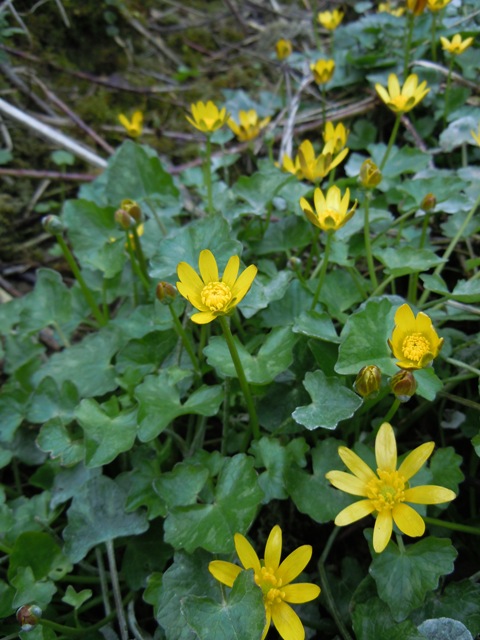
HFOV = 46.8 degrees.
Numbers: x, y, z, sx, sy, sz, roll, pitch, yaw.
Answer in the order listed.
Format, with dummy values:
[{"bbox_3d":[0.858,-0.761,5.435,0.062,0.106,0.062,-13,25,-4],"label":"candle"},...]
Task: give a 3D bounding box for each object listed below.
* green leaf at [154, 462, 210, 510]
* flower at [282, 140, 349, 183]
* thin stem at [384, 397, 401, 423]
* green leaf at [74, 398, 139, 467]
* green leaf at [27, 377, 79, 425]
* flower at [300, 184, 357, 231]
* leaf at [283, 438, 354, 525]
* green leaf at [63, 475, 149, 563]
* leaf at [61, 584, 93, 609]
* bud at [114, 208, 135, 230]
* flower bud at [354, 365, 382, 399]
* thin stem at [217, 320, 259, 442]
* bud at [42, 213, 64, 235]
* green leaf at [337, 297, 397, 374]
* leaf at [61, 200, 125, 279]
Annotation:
[{"bbox_3d":[-0.021,0.059,0.198,0.021,0.006,0.019,12,56,5],"label":"green leaf"},{"bbox_3d":[0.055,-0.117,0.405,0.045,0.023,0.038,0,40,0],"label":"flower"},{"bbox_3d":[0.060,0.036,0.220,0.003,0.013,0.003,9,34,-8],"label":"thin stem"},{"bbox_3d":[-0.052,0.044,0.217,0.026,0.009,0.029,12,60,-2],"label":"green leaf"},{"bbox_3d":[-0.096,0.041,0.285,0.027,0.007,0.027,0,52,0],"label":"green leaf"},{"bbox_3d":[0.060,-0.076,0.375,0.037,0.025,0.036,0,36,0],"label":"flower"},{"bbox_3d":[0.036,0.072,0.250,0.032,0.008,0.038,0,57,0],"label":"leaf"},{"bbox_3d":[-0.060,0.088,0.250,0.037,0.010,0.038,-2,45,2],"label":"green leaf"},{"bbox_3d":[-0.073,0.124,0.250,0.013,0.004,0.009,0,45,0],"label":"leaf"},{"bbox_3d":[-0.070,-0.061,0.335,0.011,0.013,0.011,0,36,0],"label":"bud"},{"bbox_3d":[0.049,0.024,0.212,0.010,0.013,0.010,0,26,0],"label":"flower bud"},{"bbox_3d":[0.001,0.027,0.235,0.003,0.065,0.003,-15,27,0],"label":"thin stem"},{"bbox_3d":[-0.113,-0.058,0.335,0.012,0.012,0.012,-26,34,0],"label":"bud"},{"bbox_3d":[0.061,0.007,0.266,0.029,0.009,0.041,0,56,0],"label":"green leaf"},{"bbox_3d":[-0.100,-0.058,0.383,0.042,0.011,0.063,0,60,0],"label":"leaf"}]

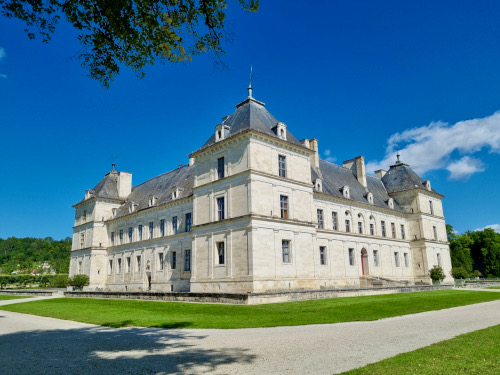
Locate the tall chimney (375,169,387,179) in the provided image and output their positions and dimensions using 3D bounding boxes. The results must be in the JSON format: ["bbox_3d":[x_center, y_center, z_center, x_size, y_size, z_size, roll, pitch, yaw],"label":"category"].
[{"bbox_3d":[27.606,-2.401,79.008,1.700,2.400,1.600,12,-19,-42],"label":"tall chimney"}]

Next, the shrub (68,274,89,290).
[{"bbox_3d":[-24.140,13.462,53.321,2.300,2.100,2.400,12,-19,-42],"label":"shrub"}]

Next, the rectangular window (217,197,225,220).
[{"bbox_3d":[-3.352,2.525,44.327,0.250,2.674,1.280,12,-19,-42],"label":"rectangular window"}]

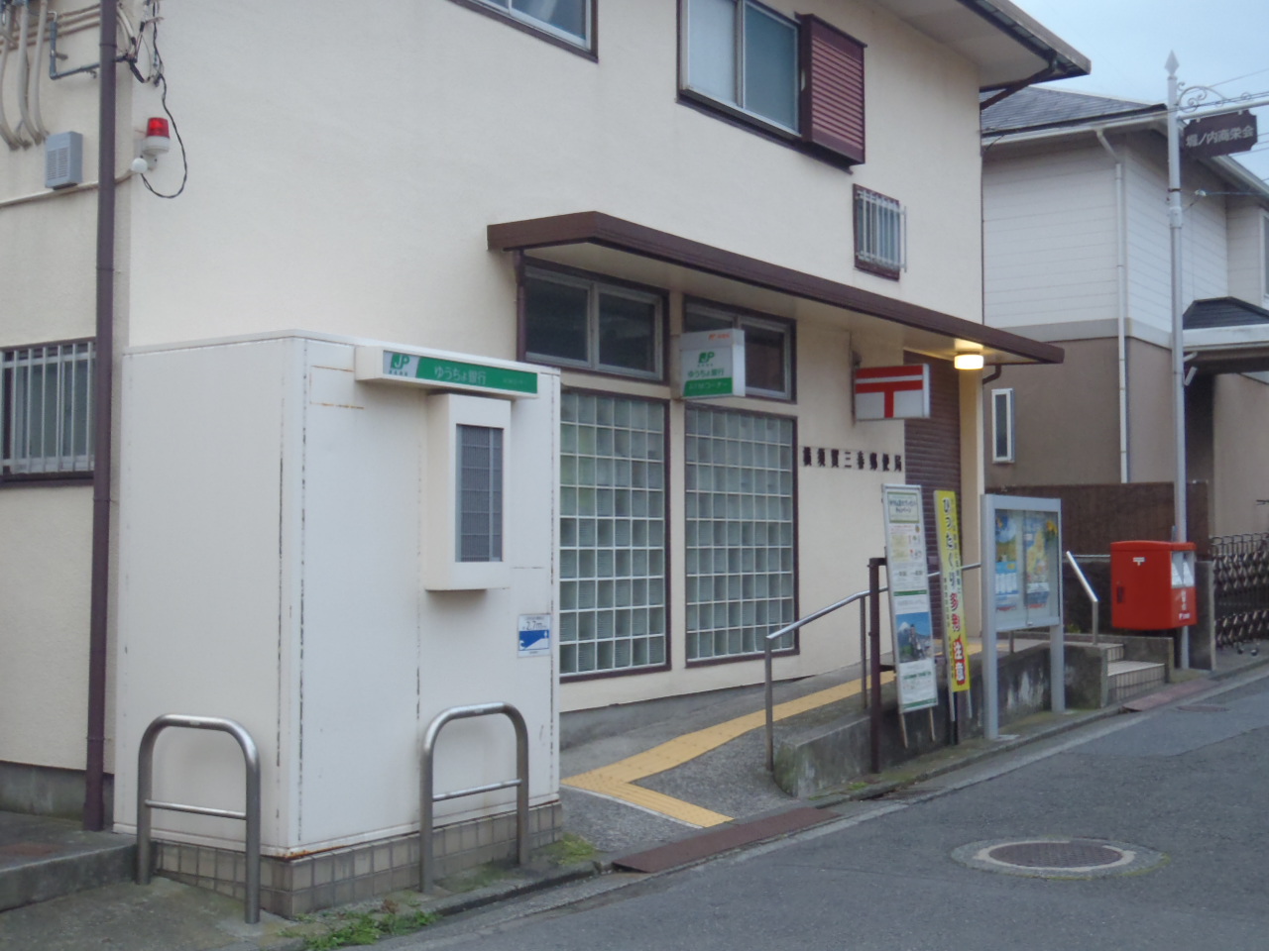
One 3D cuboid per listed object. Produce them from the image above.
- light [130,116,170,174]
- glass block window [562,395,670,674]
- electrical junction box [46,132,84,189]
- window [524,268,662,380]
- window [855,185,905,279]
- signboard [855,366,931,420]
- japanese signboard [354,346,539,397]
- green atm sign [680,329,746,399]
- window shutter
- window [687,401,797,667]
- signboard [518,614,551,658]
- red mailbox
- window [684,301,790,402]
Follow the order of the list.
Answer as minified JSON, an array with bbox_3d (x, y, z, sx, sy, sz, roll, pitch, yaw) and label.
[{"bbox_3d":[-2.236,-1.529,7.131,0.160,0.250,0.130,-2,-3,35],"label":"light"},{"bbox_3d":[-0.241,0.390,10.235,0.101,1.865,1.588,-2,-3,36],"label":"glass block window"},{"bbox_3d":[-2.737,-1.513,7.393,0.190,0.250,0.072,-2,-3,35],"label":"electrical junction box"},{"bbox_3d":[-0.244,-0.981,10.165,0.100,0.600,1.530,-2,-3,35],"label":"window"},{"bbox_3d":[2.143,-2.129,13.455,0.120,0.720,0.870,-2,-3,35],"label":"window"},{"bbox_3d":[2.168,-0.679,12.897,0.615,0.446,0.131,-2,-3,36],"label":"signboard"},{"bbox_3d":[-0.835,-0.464,7.073,0.160,0.150,1.075,-2,-3,35],"label":"japanese signboard"},{"bbox_3d":[0.557,-0.771,10.808,0.424,0.463,0.161,-2,-3,36],"label":"green atm sign"},{"bbox_3d":[1.635,-3.178,12.793,0.151,1.036,0.897,-2,-3,36],"label":"window shutter"},{"bbox_3d":[0.798,0.452,11.588,0.100,1.830,1.620,-2,-3,35],"label":"window"},{"bbox_3d":[-0.497,0.812,7.796,0.020,0.217,0.252,-2,-3,36],"label":"signboard"},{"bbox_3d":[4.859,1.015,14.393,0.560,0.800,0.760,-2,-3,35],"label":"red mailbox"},{"bbox_3d":[0.816,-0.944,11.729,0.101,0.670,1.613,-2,-3,36],"label":"window"}]

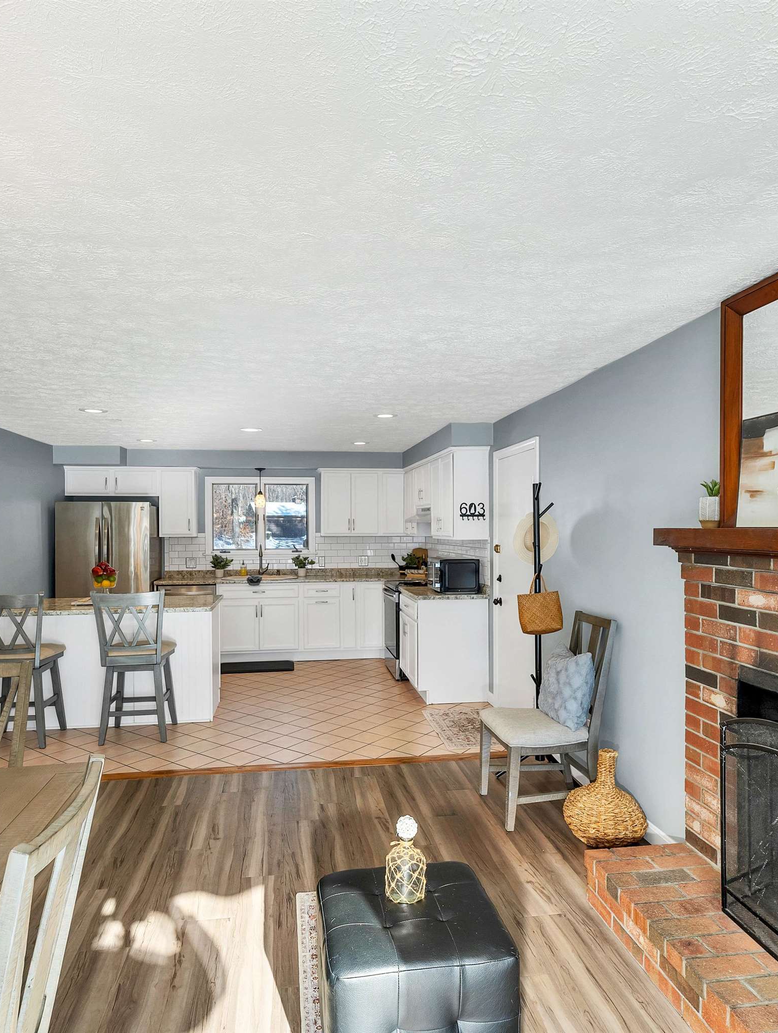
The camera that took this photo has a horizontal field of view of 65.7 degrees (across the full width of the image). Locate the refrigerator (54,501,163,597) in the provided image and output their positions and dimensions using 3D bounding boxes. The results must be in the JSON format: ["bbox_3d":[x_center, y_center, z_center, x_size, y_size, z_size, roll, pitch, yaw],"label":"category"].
[{"bbox_3d":[-2.966,0.747,6.500,0.910,1.770,0.840,0,-1,-9],"label":"refrigerator"}]

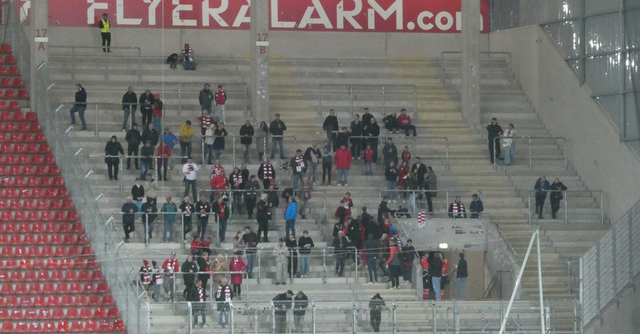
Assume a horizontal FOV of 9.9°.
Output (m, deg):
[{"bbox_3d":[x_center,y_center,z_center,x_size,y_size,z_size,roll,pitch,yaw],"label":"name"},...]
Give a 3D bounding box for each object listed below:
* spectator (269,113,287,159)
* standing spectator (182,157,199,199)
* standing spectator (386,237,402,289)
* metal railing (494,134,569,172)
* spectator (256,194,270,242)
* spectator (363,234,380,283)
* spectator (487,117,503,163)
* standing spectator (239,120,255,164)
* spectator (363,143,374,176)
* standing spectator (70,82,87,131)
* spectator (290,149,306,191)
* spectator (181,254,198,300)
[{"bbox_3d":[-1.655,-1.194,145.027,0.620,1.785,0.400,0,-1,-9],"label":"spectator"},{"bbox_3d":[-4.942,0.515,141.126,0.600,1.717,0.420,0,-1,-9],"label":"standing spectator"},{"bbox_3d":[2.740,3.589,136.478,0.550,1.864,0.420,0,-1,11],"label":"standing spectator"},{"bbox_3d":[8.498,-0.508,148.922,3.160,1.339,0.100,0,-1,-17],"label":"metal railing"},{"bbox_3d":[-2.146,1.920,139.192,0.450,1.807,0.580,-1,-1,41],"label":"spectator"},{"bbox_3d":[1.915,3.411,137.482,0.580,1.878,0.380,0,-1,3],"label":"spectator"},{"bbox_3d":[6.966,-1.045,147.190,0.600,1.811,0.380,0,-1,-11],"label":"spectator"},{"bbox_3d":[-2.911,-0.970,146.426,0.550,1.742,0.420,0,-1,-5],"label":"standing spectator"},{"bbox_3d":[1.985,-0.273,149.785,0.405,1.252,0.300,0,-1,-8],"label":"spectator"},{"bbox_3d":[-9.432,-2.336,144.571,0.660,1.818,0.500,0,-1,-6],"label":"standing spectator"},{"bbox_3d":[-0.825,0.124,147.709,0.651,1.630,0.420,0,-1,-18],"label":"spectator"},{"bbox_3d":[-4.741,4.054,135.361,0.600,1.666,0.500,0,-1,-14],"label":"spectator"}]

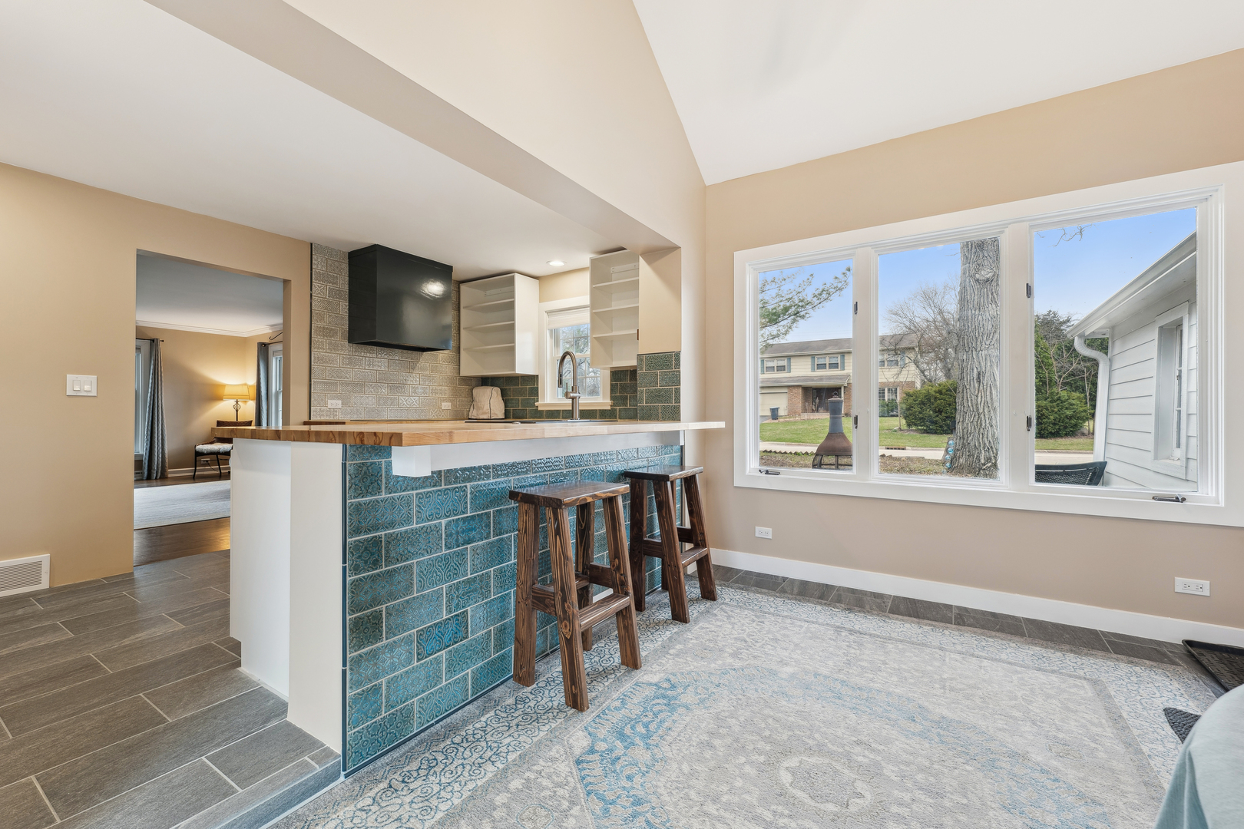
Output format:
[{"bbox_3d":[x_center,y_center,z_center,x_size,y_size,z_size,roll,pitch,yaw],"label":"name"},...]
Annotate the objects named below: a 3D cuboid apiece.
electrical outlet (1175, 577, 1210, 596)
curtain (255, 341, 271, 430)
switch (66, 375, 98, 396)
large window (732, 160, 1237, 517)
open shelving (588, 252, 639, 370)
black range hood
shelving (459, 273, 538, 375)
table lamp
[{"bbox_3d":[2.722,0.824,2.305,0.114,0.070,0.012,0,0,32],"label":"electrical outlet"},{"bbox_3d":[-6.075,-0.100,8.200,0.280,2.240,0.100,0,0,32],"label":"curtain"},{"bbox_3d":[-3.366,-0.180,3.017,0.012,0.122,0.123,0,0,35],"label":"switch"},{"bbox_3d":[1.854,-0.323,2.874,2.420,1.684,0.100,0,0,32],"label":"large window"},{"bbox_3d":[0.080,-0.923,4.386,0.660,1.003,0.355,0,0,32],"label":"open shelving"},{"bbox_3d":[-2.046,-1.036,4.521,0.445,0.812,0.768,0,0,34],"label":"black range hood"},{"bbox_3d":[-1.321,-0.917,5.206,0.795,1.003,0.355,0,0,32],"label":"shelving"},{"bbox_3d":[-6.445,-0.125,8.100,0.370,0.760,0.370,0,0,32],"label":"table lamp"}]

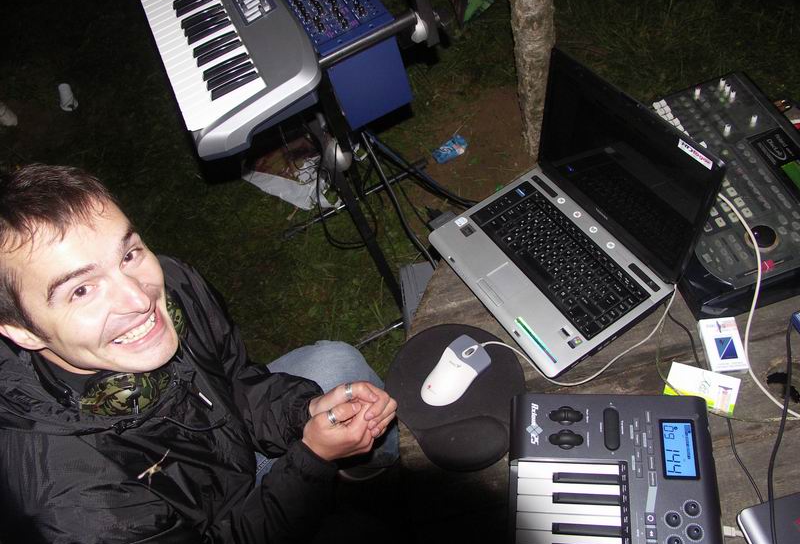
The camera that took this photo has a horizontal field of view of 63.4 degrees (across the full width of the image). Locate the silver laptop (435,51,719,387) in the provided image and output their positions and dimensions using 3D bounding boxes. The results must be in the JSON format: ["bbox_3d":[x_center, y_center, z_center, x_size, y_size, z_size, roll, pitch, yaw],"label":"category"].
[{"bbox_3d":[0.248,-0.098,1.052,0.312,0.292,0.364,-33,55,-9],"label":"silver laptop"}]

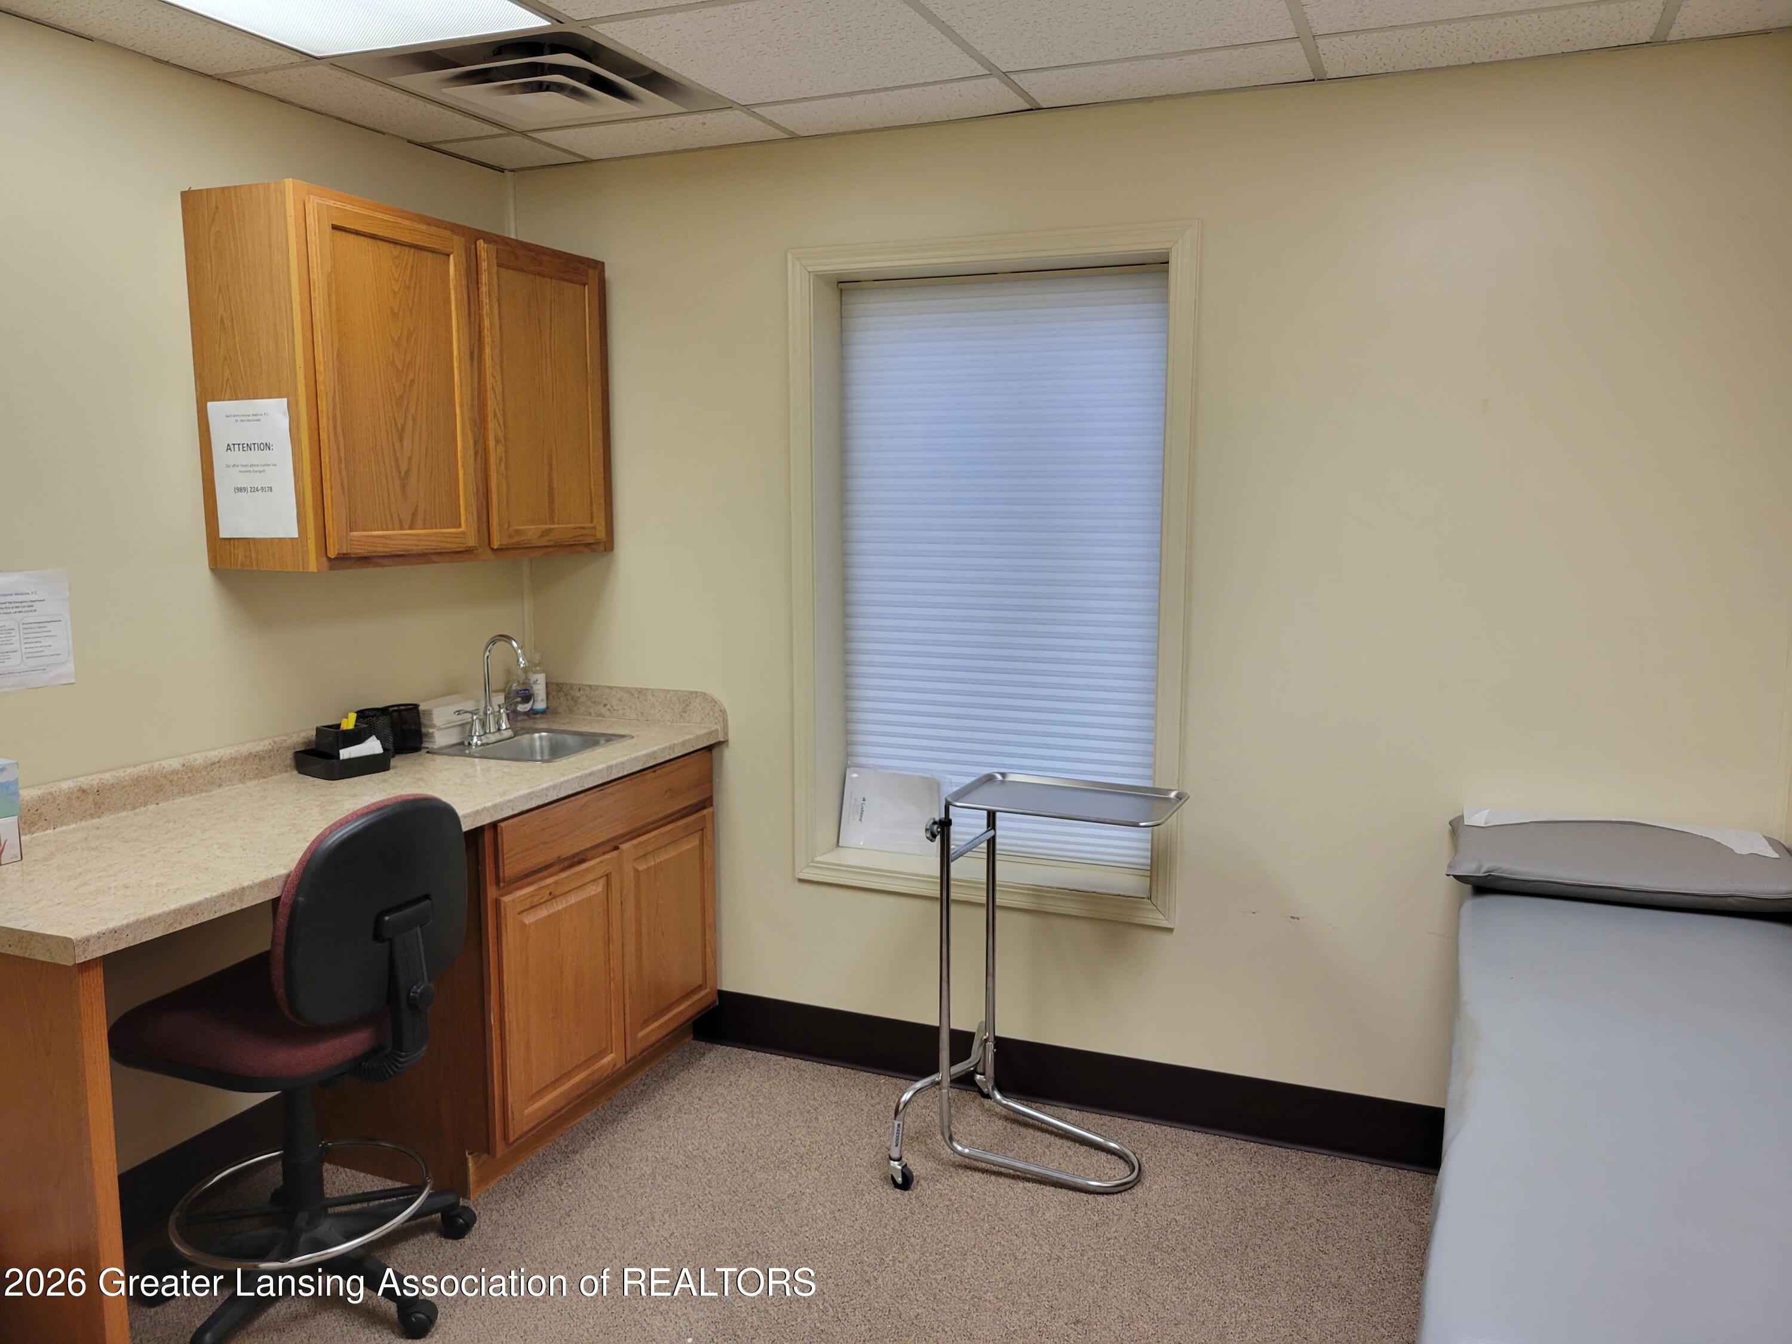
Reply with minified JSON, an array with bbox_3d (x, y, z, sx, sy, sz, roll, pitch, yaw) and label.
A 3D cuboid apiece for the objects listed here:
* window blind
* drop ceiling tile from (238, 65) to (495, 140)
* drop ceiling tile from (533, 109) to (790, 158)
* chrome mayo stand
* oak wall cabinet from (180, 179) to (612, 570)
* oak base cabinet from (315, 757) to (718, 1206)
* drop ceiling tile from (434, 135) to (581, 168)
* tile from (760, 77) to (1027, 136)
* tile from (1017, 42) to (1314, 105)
[{"bbox_3d":[0.256,-0.242,3.370,0.867,1.462,0.045,3,9,23],"label":"window blind"},{"bbox_3d":[-1.155,-1.269,3.007,0.266,0.018,0.587,3,9,23],"label":"drop ceiling tile"},{"bbox_3d":[-0.573,-1.302,3.249,0.602,0.018,0.297,3,9,23],"label":"drop ceiling tile"},{"bbox_3d":[0.335,0.691,2.987,0.570,0.845,0.540,3,9,23],"label":"chrome mayo stand"},{"bbox_3d":[-1.097,-0.647,3.169,0.307,0.758,1.018,3,9,23],"label":"oak wall cabinet"},{"bbox_3d":[-0.937,0.638,3.330,0.614,0.855,0.923,3,9,23],"label":"oak base cabinet"},{"bbox_3d":[-0.981,-1.326,3.418,0.266,0.018,0.297,3,9,23],"label":"drop ceiling tile"},{"bbox_3d":[-0.011,-1.270,3.015,0.602,0.018,0.297,3,9,23],"label":"tile"},{"bbox_3d":[0.552,-1.238,2.781,0.602,0.018,0.297,3,9,23],"label":"tile"}]

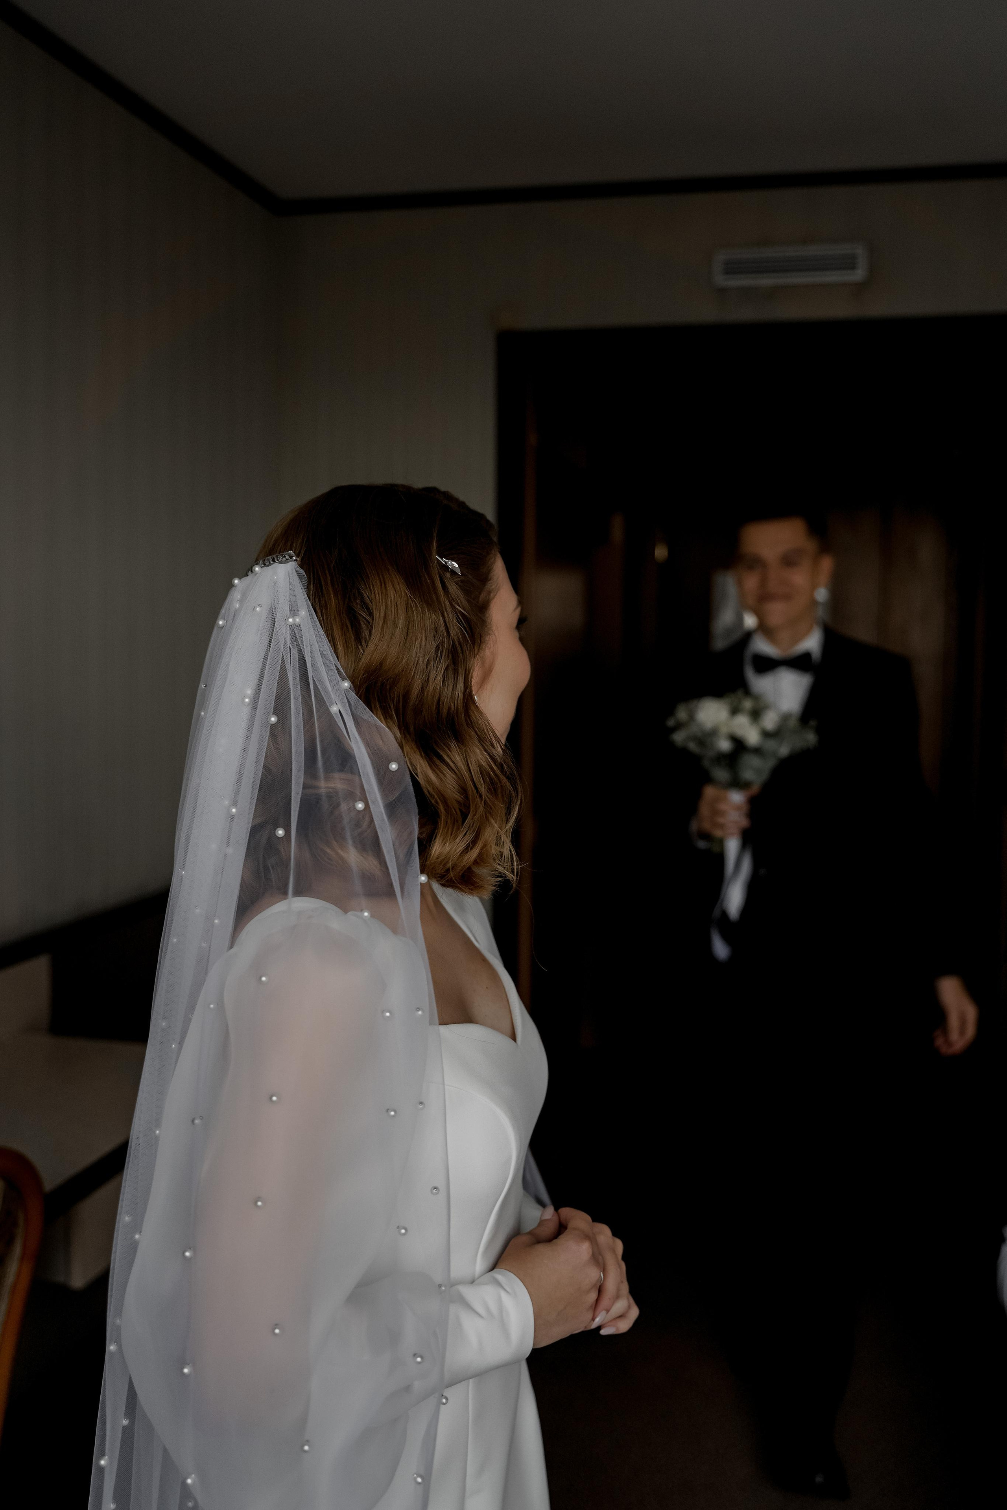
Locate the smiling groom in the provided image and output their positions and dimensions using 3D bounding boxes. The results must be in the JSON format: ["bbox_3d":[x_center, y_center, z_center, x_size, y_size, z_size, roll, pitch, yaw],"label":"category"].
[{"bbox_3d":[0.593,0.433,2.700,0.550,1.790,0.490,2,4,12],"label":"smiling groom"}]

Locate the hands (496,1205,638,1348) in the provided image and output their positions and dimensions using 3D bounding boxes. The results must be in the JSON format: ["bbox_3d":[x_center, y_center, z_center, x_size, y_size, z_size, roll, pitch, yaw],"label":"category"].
[{"bbox_3d":[0.057,0.452,1.235,0.122,0.117,0.115,1,4,-3],"label":"hands"}]

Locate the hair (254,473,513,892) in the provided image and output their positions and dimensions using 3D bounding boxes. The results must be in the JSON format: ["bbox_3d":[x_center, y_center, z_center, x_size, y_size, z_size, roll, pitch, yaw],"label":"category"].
[{"bbox_3d":[-0.103,-0.058,1.260,0.235,0.355,0.235,4,5,37],"label":"hair"}]

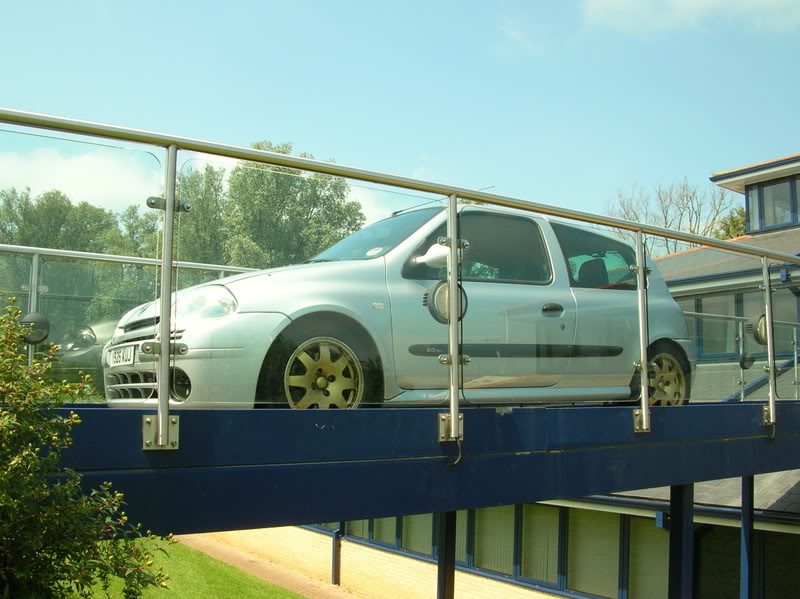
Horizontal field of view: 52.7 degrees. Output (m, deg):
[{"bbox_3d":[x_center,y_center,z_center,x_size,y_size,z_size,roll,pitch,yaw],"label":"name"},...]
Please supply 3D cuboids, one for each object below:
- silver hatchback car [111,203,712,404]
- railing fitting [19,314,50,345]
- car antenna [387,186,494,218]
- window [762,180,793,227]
[{"bbox_3d":[0.173,0.118,5.030,3.780,1.420,1.710,5,-9,-34],"label":"silver hatchback car"},{"bbox_3d":[-2.191,0.176,4.850,0.190,0.190,0.110,5,-9,-34],"label":"railing fitting"},{"bbox_3d":[0.294,-0.637,5.200,0.820,0.310,0.030,5,-9,-34],"label":"car antenna"},{"bbox_3d":[9.339,-2.375,20.000,0.070,1.020,0.800,5,-9,-34],"label":"window"}]

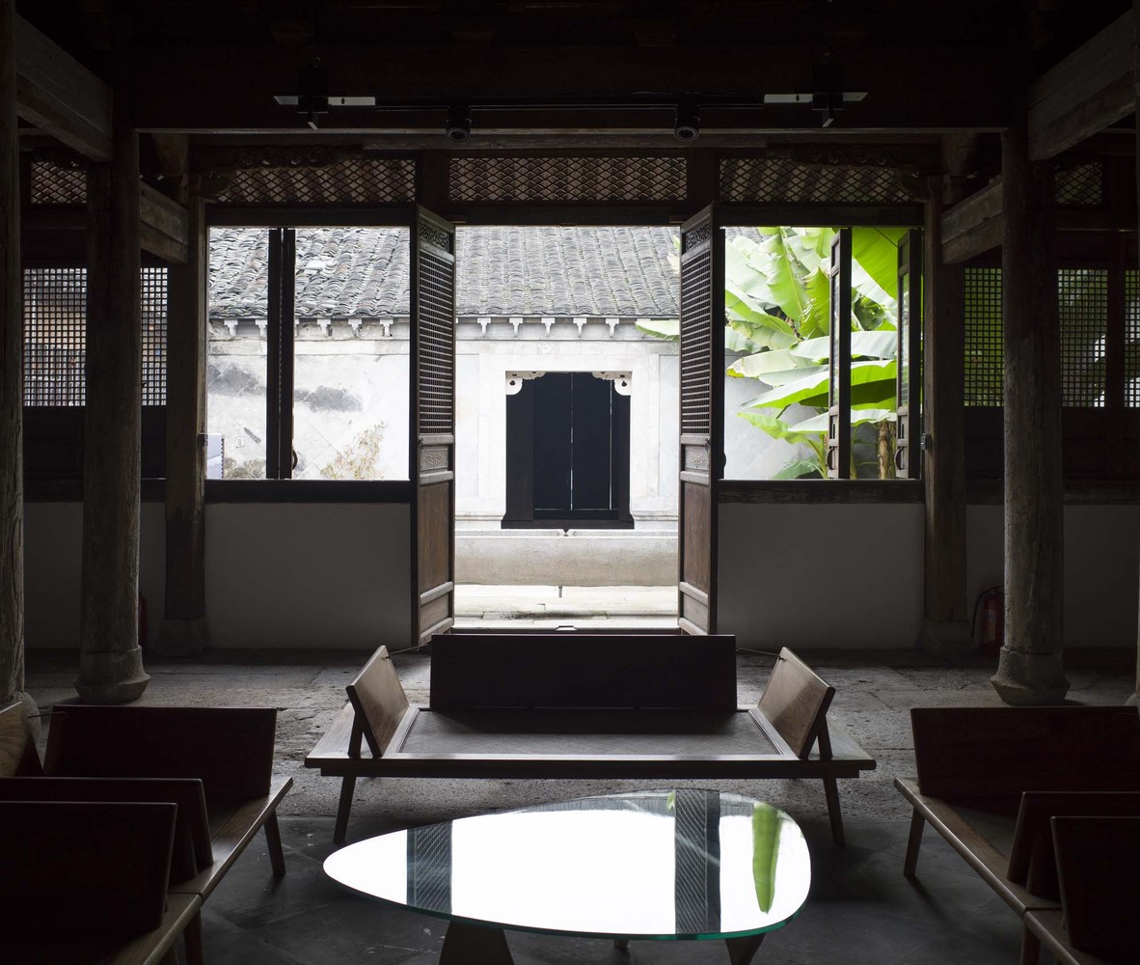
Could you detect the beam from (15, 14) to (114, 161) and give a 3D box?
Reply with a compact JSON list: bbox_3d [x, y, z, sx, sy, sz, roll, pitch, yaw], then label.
[{"bbox_3d":[-2.556,-1.921,5.497,0.134,0.371,1.288,0,2,0],"label":"beam"}]

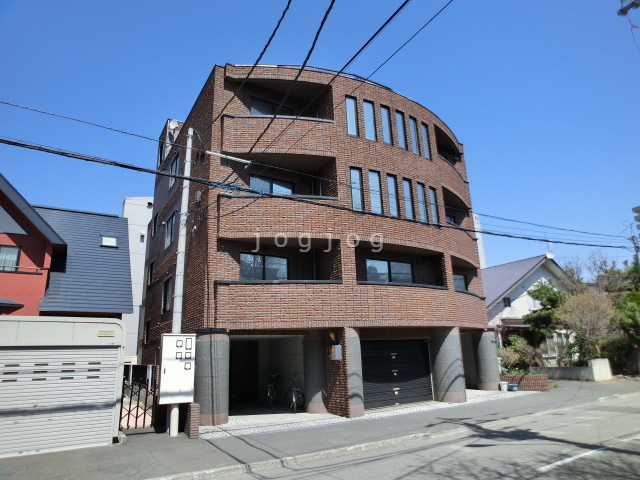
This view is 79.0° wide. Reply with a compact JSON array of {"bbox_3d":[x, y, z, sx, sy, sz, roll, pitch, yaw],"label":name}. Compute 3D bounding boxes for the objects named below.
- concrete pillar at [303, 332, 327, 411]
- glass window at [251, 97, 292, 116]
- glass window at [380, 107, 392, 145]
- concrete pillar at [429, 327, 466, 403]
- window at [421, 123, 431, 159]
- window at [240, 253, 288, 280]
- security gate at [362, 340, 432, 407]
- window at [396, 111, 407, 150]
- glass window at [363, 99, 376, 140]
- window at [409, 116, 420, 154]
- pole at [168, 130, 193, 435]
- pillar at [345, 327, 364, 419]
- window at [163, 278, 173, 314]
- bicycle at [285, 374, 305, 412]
[{"bbox_3d":[-0.129,4.033,12.078,0.660,2.415,0.679,-2,-16,-1],"label":"concrete pillar"},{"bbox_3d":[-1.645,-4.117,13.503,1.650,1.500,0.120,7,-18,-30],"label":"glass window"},{"bbox_3d":[2.412,-4.136,14.110,0.436,1.584,0.126,6,-18,-28],"label":"glass window"},{"bbox_3d":[4.351,4.250,13.397,1.000,2.420,1.000,7,-18,-30],"label":"concrete pillar"},{"bbox_3d":[4.196,-3.881,15.437,0.460,1.600,0.120,11,-20,-38],"label":"window"},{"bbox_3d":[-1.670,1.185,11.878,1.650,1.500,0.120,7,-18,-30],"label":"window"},{"bbox_3d":[2.523,4.326,12.852,3.201,2.134,0.116,8,-19,-32],"label":"security gate"},{"bbox_3d":[3.001,-4.058,14.474,0.436,1.585,0.126,8,-19,-33],"label":"window"},{"bbox_3d":[1.768,-4.229,13.897,0.460,1.600,0.120,6,-17,-25],"label":"glass window"},{"bbox_3d":[3.614,-3.987,14.987,0.460,1.600,0.120,10,-20,-36],"label":"window"},{"bbox_3d":[-3.436,0.618,9.815,0.228,7.878,0.228,8,-19,-32],"label":"pole"},{"bbox_3d":[0.892,3.764,11.287,0.553,2.454,0.630,8,-19,-32],"label":"pillar"},{"bbox_3d":[-6.244,2.296,15.777,0.120,1.220,1.700,7,-18,-30],"label":"window"},{"bbox_3d":[-0.762,4.785,12.176,0.582,1.057,1.600,-1,-16,-5],"label":"bicycle"}]

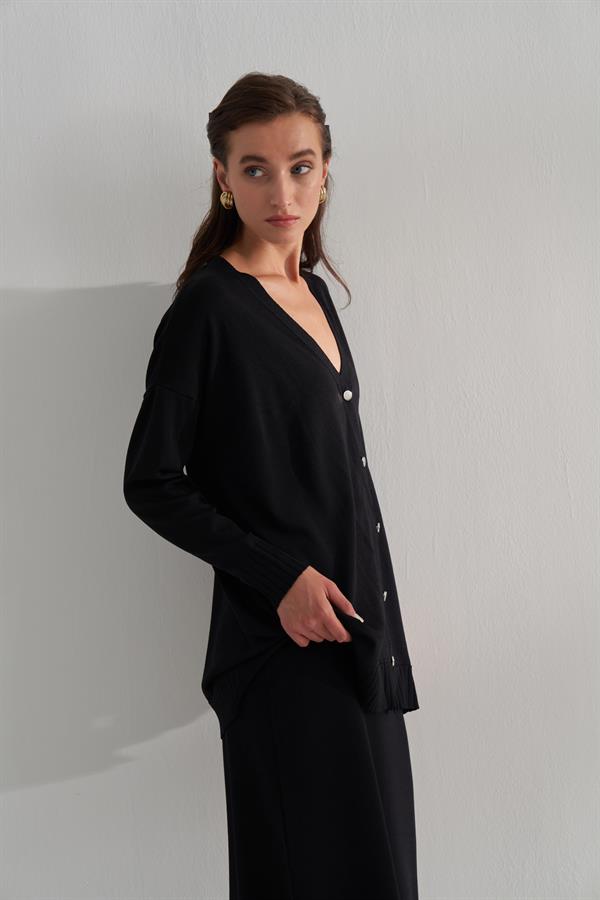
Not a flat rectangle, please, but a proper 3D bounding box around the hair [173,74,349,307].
[{"bbox_3d":[-0.052,-0.362,2.470,0.225,0.340,0.240,-1,2,-18],"label":"hair"}]

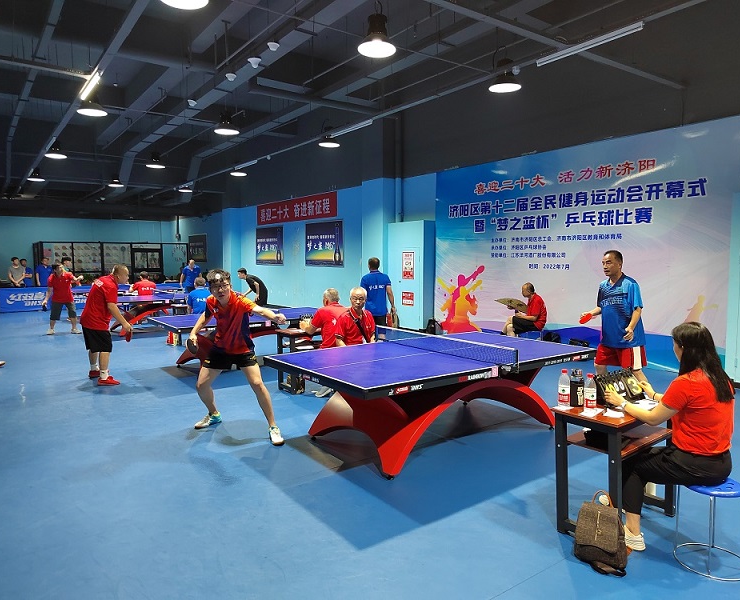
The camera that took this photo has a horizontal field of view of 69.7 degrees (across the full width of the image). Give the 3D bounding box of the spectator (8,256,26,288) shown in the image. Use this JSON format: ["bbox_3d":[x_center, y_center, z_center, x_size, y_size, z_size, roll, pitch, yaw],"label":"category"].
[{"bbox_3d":[-11.347,-0.517,17.118,0.520,1.730,0.320,-3,5,-36],"label":"spectator"}]

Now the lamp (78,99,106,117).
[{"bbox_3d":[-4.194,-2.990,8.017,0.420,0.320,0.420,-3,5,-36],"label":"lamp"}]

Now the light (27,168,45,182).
[{"bbox_3d":[-9.471,-3.576,15.089,0.420,0.340,0.420,-3,5,-36],"label":"light"}]

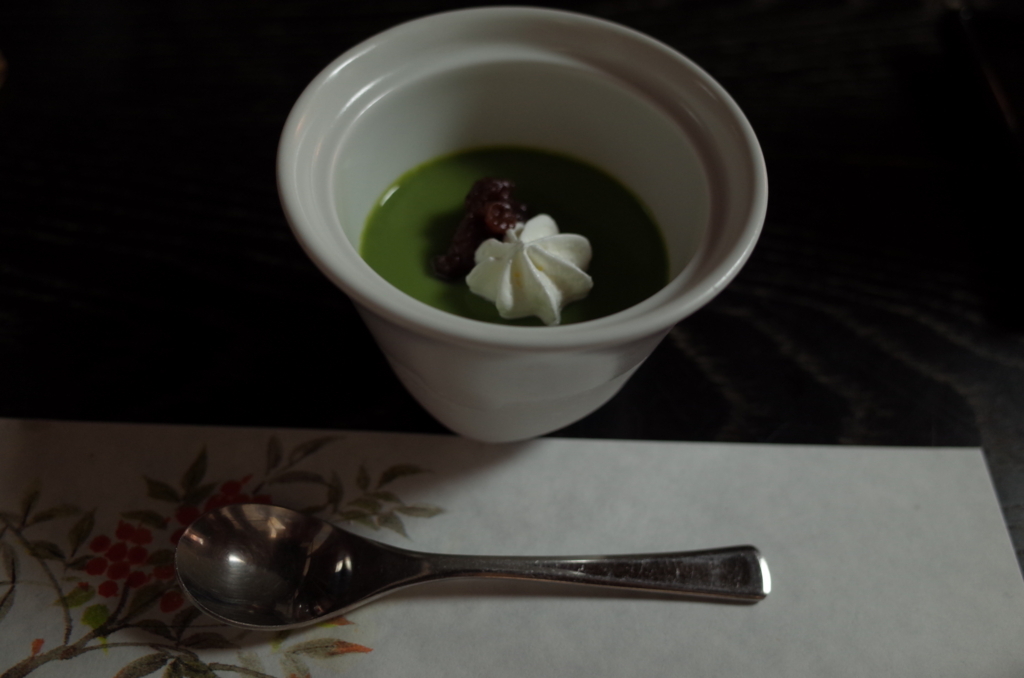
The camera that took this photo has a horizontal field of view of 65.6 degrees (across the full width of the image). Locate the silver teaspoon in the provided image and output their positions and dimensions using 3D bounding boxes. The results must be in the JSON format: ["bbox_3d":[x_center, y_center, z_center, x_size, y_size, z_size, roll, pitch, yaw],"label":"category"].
[{"bbox_3d":[-0.007,0.049,0.171,0.128,0.016,0.026,1,56,-3],"label":"silver teaspoon"}]

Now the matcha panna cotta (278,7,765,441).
[{"bbox_3d":[0.001,-0.019,0.186,0.097,0.069,0.097,2,56,-2],"label":"matcha panna cotta"}]

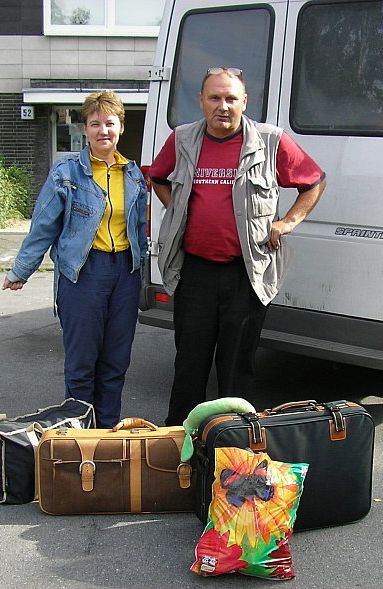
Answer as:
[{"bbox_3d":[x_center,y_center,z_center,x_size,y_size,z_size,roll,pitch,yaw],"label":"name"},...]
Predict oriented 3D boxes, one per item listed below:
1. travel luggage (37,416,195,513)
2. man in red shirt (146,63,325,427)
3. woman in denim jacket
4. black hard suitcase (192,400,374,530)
[{"bbox_3d":[-0.218,0.642,3.286,0.711,0.340,0.165,0,9,-5],"label":"travel luggage"},{"bbox_3d":[0.194,-0.107,3.707,0.740,1.700,0.400,2,9,6],"label":"man in red shirt"},{"bbox_3d":[-0.495,-0.070,3.713,0.600,1.610,0.360,-1,9,-13],"label":"woman in denim jacket"},{"bbox_3d":[0.337,0.619,3.124,0.647,0.447,0.180,-3,9,-22],"label":"black hard suitcase"}]

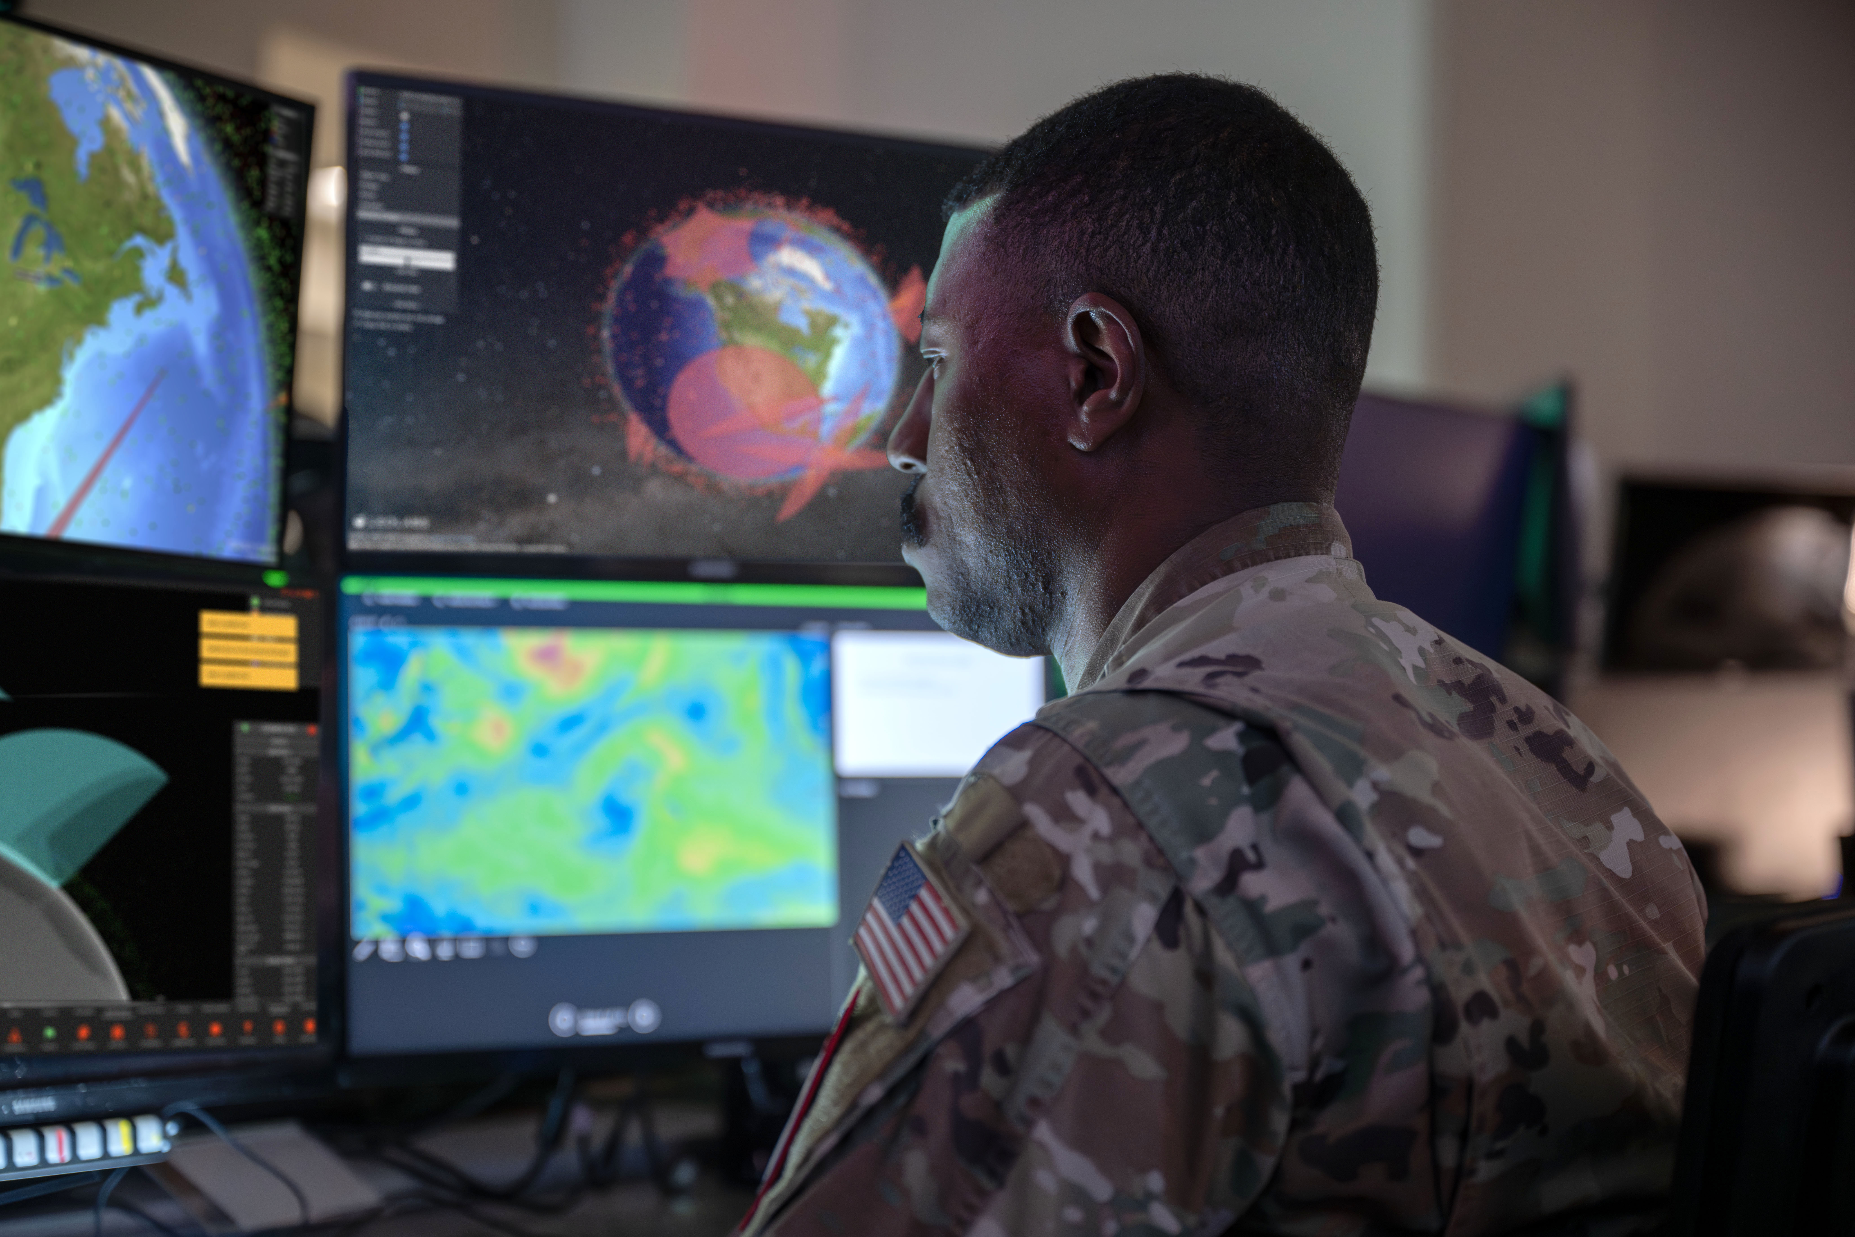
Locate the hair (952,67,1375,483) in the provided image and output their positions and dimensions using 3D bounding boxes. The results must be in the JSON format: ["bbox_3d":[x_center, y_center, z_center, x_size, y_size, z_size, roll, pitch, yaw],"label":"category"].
[{"bbox_3d":[0.102,-0.147,1.390,0.195,0.177,0.165,-5,-2,28],"label":"hair"}]

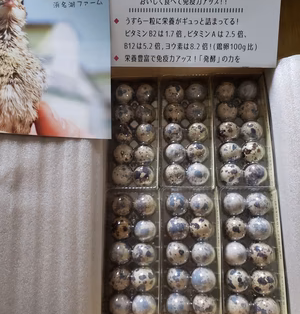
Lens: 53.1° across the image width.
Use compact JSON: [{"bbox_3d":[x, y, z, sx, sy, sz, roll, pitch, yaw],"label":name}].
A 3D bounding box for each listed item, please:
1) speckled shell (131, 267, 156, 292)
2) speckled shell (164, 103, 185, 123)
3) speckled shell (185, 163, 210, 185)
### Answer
[{"bbox_3d":[-0.008,0.142,0.349,0.026,0.032,0.026,-1,75,4],"label":"speckled shell"},{"bbox_3d":[0.032,-0.058,0.388,0.025,0.032,0.025,-1,75,3],"label":"speckled shell"},{"bbox_3d":[0.059,0.021,0.374,0.027,0.033,0.027,-1,75,4],"label":"speckled shell"}]

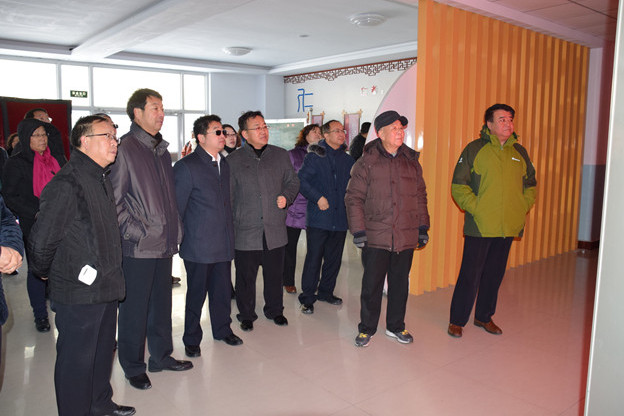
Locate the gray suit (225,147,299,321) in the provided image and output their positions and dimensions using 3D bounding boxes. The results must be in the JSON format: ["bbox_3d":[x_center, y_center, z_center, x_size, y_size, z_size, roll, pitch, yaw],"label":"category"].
[{"bbox_3d":[-0.379,0.206,4.386,0.540,1.463,0.330,-3,8,-24],"label":"gray suit"}]

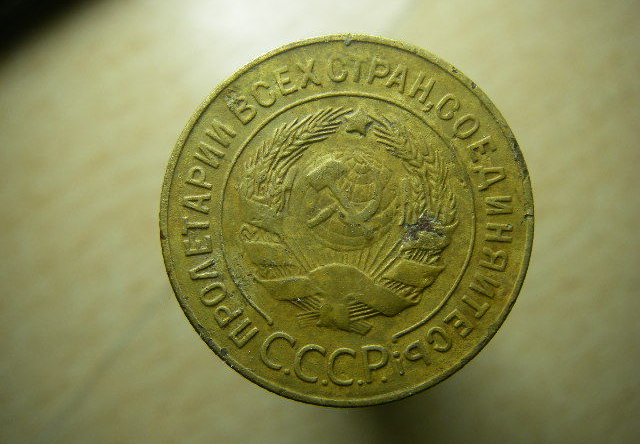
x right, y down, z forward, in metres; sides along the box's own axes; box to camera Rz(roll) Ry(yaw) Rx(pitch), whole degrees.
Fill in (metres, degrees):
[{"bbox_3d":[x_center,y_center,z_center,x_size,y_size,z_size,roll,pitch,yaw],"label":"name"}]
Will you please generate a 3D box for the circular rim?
[{"bbox_3d":[0.002,0.000,0.043,0.022,0.002,0.022,0,87,0],"label":"circular rim"}]

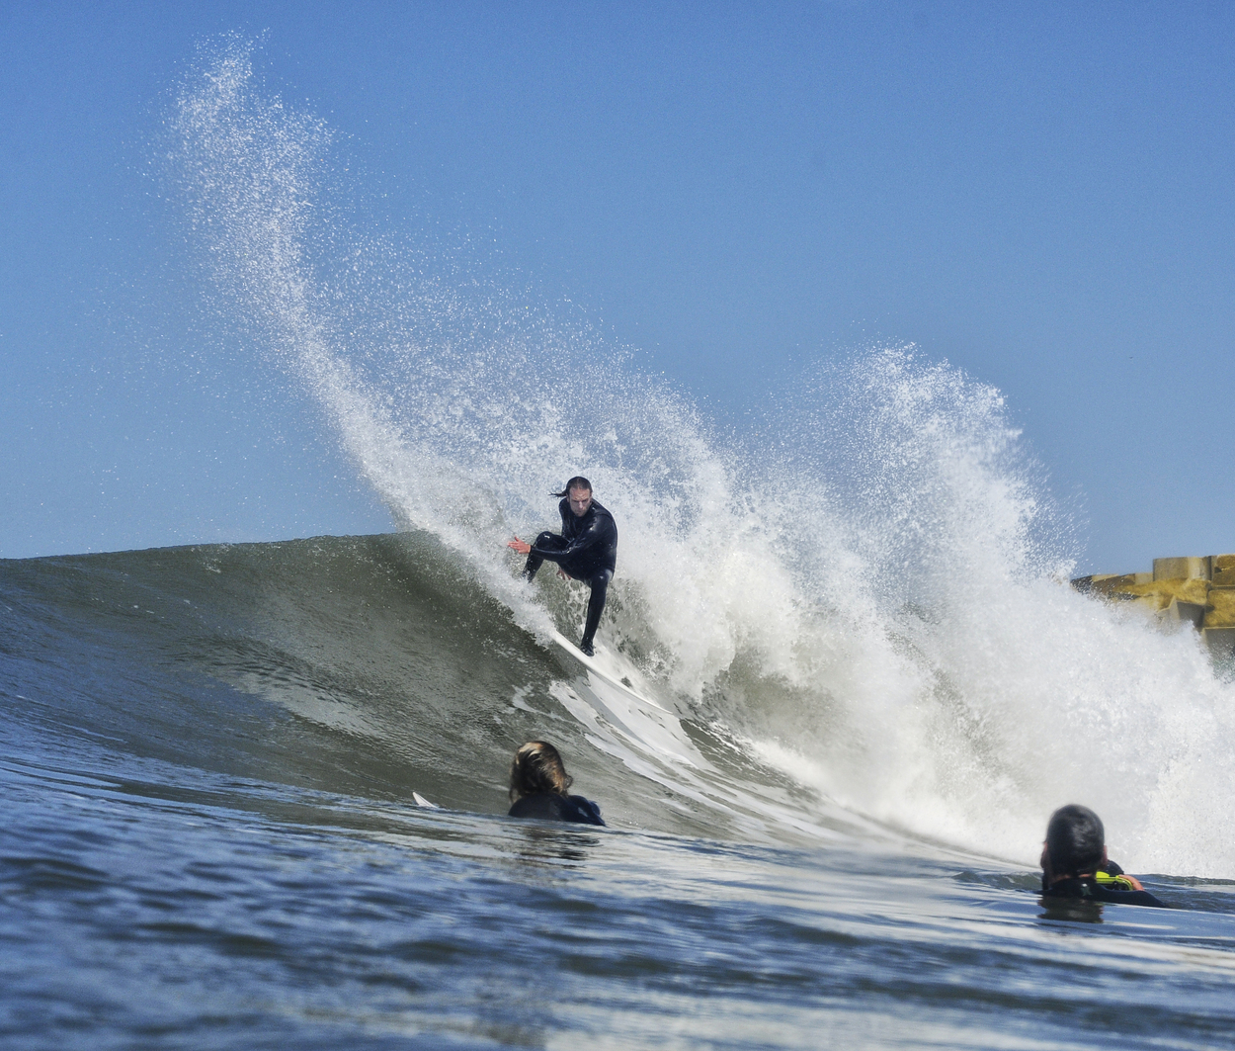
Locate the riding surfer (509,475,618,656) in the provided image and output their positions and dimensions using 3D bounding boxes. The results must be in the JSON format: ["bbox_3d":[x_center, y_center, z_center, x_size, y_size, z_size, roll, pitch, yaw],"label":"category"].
[{"bbox_3d":[-0.320,0.250,19.800,0.760,1.120,0.720,-1,-3,25],"label":"riding surfer"}]

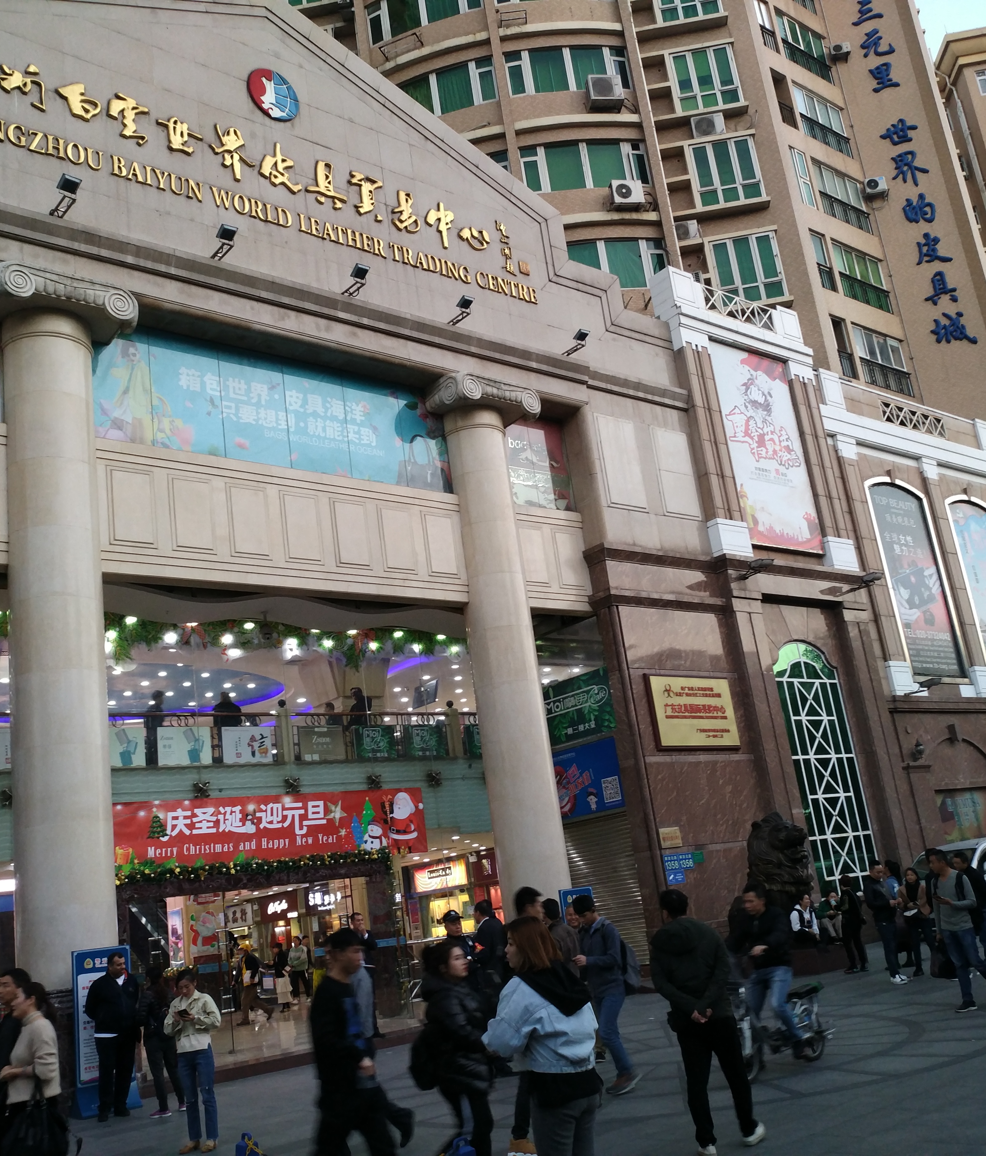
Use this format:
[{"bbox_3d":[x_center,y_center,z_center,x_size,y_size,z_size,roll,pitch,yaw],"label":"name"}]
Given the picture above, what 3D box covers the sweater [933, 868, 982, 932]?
[{"bbox_3d":[5.210,3.620,13.480,0.380,0.700,0.520,6,-21,-40],"label":"sweater"}]

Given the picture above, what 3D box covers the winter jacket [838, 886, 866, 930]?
[{"bbox_3d":[6.399,5.884,21.460,0.440,0.720,0.320,3,-20,-35],"label":"winter jacket"}]

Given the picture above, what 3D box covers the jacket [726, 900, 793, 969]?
[{"bbox_3d":[2.425,3.273,11.026,0.460,0.580,0.540,4,-20,-37],"label":"jacket"}]

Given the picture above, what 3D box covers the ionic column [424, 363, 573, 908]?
[{"bbox_3d":[0.414,2.010,22.885,2.050,11.800,1.900,6,-21,-40],"label":"ionic column"}]

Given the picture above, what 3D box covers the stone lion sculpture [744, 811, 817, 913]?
[{"bbox_3d":[5.225,5.656,22.543,1.100,2.450,1.550,6,-21,-40],"label":"stone lion sculpture"}]

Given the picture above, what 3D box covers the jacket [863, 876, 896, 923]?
[{"bbox_3d":[5.881,4.891,18.310,0.430,0.670,0.380,5,-21,-38],"label":"jacket"}]

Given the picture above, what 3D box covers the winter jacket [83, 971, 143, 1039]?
[{"bbox_3d":[-4.701,5.250,14.840,0.640,0.730,0.380,5,-20,-37],"label":"winter jacket"}]

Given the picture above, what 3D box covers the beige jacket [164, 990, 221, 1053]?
[{"bbox_3d":[-2.820,4.190,11.350,0.530,0.570,0.330,-9,-16,2],"label":"beige jacket"}]

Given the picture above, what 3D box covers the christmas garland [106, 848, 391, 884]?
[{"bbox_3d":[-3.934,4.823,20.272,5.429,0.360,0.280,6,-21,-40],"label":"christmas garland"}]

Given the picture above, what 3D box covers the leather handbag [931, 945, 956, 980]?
[{"bbox_3d":[5.086,4.326,13.551,0.330,0.380,0.170,-7,-16,-3],"label":"leather handbag"}]

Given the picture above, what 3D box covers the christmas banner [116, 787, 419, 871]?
[{"bbox_3d":[-3.770,4.468,21.376,6.500,1.220,0.050,6,-21,-40],"label":"christmas banner"}]

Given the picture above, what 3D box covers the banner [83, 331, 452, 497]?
[{"bbox_3d":[-3.665,-2.903,21.326,7.600,2.100,0.060,6,-21,-40],"label":"banner"}]

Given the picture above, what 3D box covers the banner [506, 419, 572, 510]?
[{"bbox_3d":[1.094,-2.689,28.205,1.980,2.250,0.060,6,-21,-40],"label":"banner"}]

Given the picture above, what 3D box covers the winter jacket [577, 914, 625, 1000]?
[{"bbox_3d":[0.985,3.498,11.125,0.400,0.710,0.430,0,-18,-26],"label":"winter jacket"}]

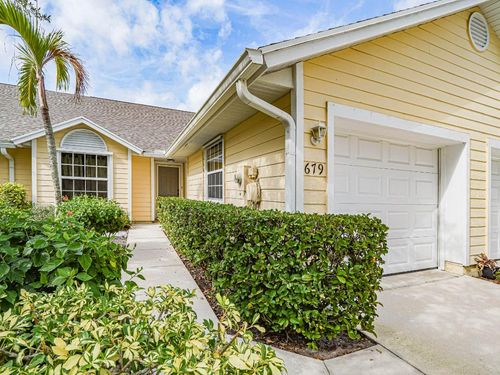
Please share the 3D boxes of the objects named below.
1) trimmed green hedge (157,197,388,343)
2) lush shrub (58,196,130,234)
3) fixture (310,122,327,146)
[{"bbox_3d":[-0.918,0.788,5.250,1.050,1.040,7.400,2,-2,-24],"label":"trimmed green hedge"},{"bbox_3d":[-3.998,0.740,6.758,1.500,0.880,1.300,2,-2,-23],"label":"lush shrub"},{"bbox_3d":[0.769,-0.594,2.912,0.125,0.260,0.150,2,-2,-23],"label":"fixture"}]

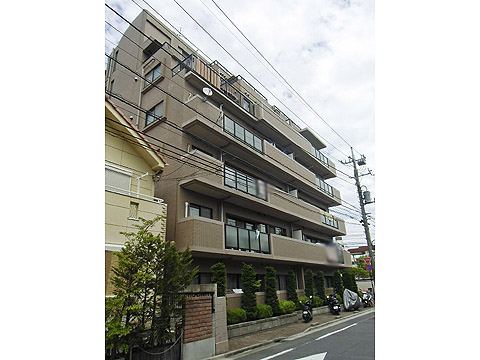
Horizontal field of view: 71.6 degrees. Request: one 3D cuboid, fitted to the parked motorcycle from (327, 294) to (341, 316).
[{"bbox_3d":[5.882,7.821,20.991,0.720,1.200,1.800,-3,-18,4],"label":"parked motorcycle"}]

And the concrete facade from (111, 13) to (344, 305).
[{"bbox_3d":[0.377,1.153,25.802,9.000,17.200,23.000,-13,-21,30],"label":"concrete facade"}]

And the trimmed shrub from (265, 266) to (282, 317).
[{"bbox_3d":[1.583,5.236,15.740,0.800,2.290,0.800,-2,-18,-1],"label":"trimmed shrub"}]

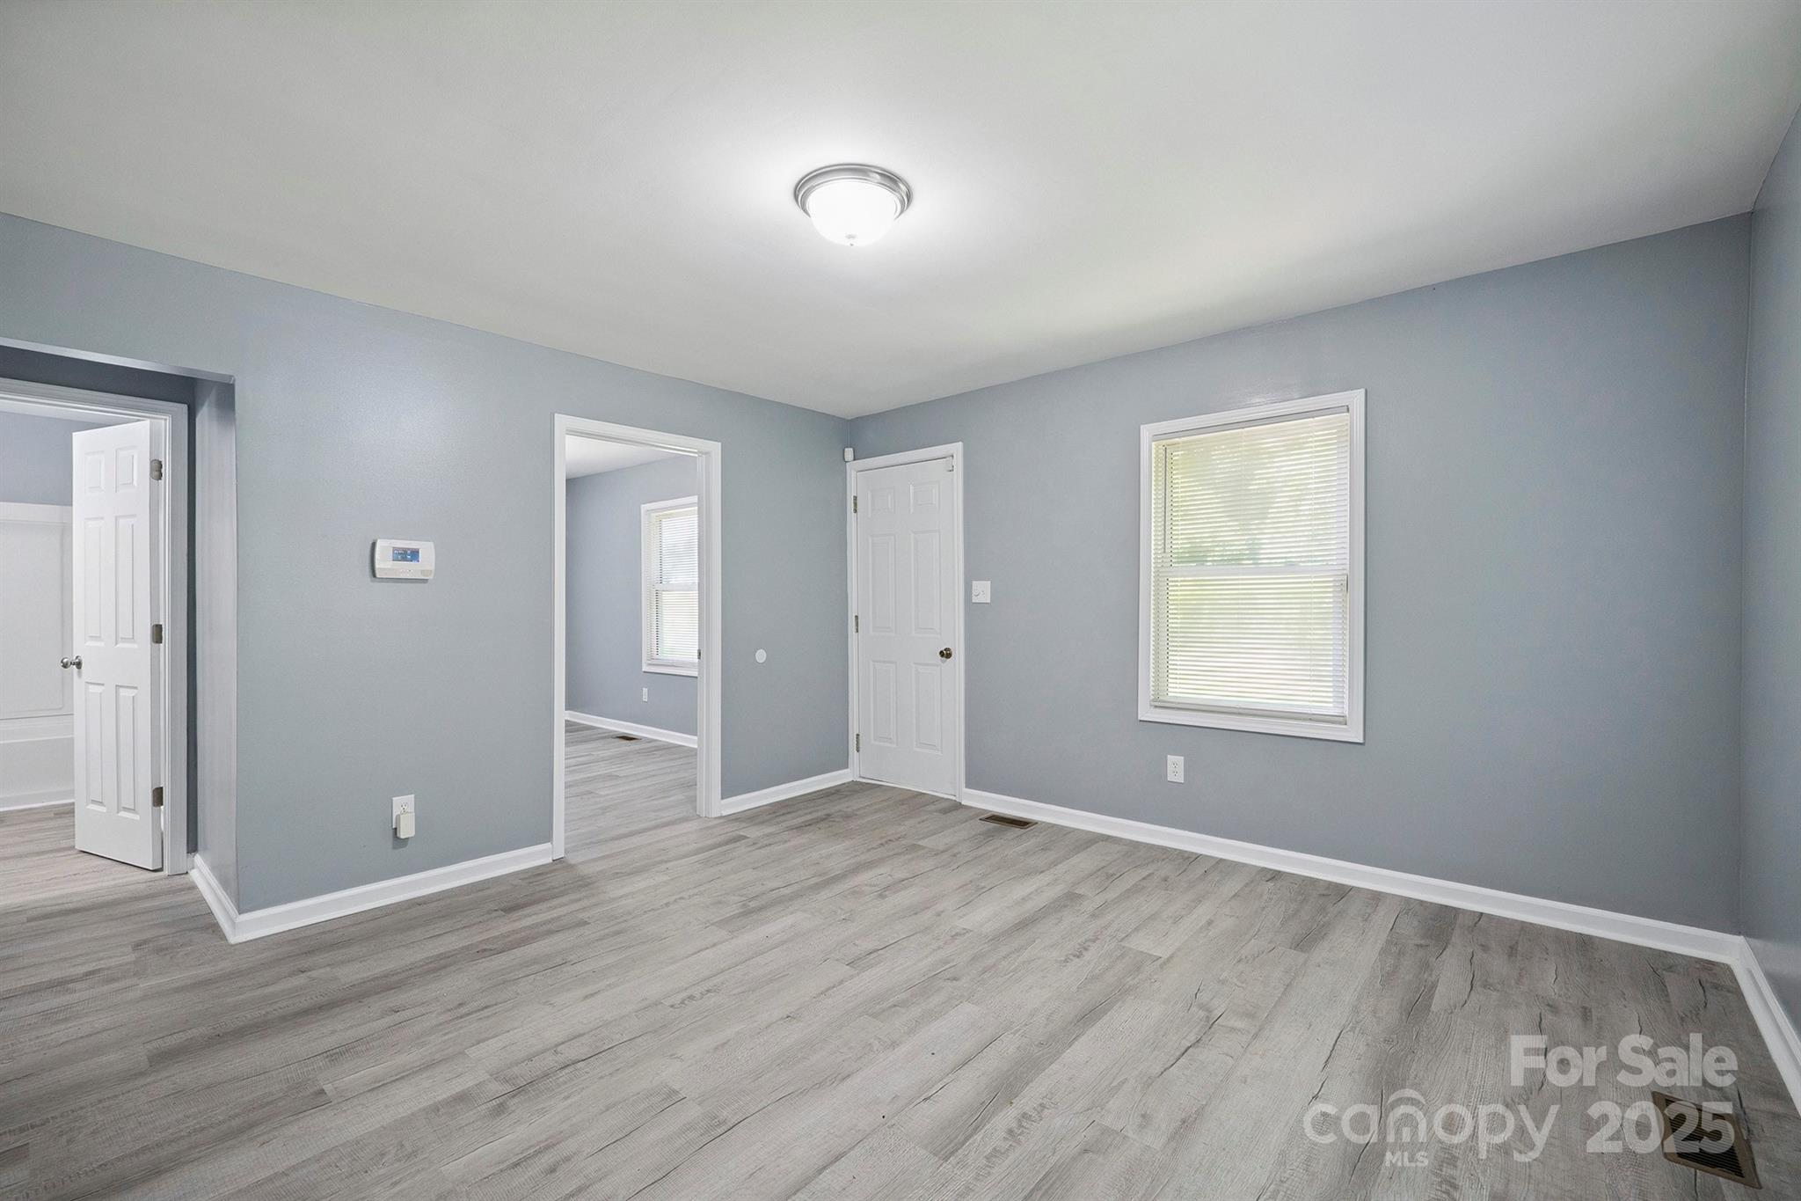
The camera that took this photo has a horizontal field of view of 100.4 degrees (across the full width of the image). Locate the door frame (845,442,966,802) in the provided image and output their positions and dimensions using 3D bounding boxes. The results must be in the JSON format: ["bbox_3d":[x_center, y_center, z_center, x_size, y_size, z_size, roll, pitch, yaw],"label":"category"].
[{"bbox_3d":[0.051,0.137,4.809,0.941,2.152,0.120,0,0,42],"label":"door frame"}]

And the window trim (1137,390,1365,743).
[{"bbox_3d":[1.576,-0.139,3.444,0.966,1.462,0.100,0,0,42],"label":"window trim"}]

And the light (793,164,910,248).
[{"bbox_3d":[-0.140,-1.134,2.249,0.354,0.142,0.354,0,0,0],"label":"light"}]

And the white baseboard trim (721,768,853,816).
[{"bbox_3d":[-0.653,1.159,4.599,0.020,0.088,1.032,0,0,42],"label":"white baseboard trim"}]

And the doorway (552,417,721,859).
[{"bbox_3d":[-1.359,0.167,3.905,0.140,2.090,0.927,0,0,42],"label":"doorway"}]

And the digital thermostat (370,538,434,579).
[{"bbox_3d":[-2.019,-0.163,3.052,0.035,0.150,0.198,0,0,42],"label":"digital thermostat"}]

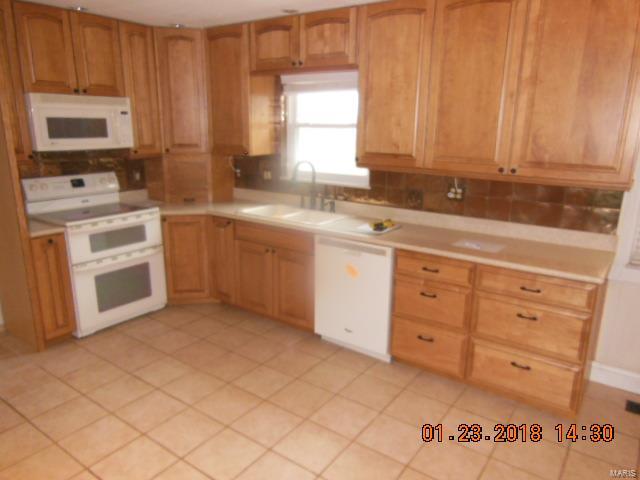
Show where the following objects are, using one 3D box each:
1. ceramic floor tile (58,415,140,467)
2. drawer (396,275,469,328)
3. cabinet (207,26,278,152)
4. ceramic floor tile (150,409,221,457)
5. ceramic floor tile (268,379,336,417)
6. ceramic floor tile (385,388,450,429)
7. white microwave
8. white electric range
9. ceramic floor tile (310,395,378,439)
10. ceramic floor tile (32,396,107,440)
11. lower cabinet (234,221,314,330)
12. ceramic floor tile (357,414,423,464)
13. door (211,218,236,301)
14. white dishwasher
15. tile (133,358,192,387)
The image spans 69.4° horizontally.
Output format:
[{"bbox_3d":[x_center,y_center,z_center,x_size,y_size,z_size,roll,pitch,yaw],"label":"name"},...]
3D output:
[{"bbox_3d":[-1.148,1.045,2.423,0.302,0.012,0.302,11,17,34],"label":"ceramic floor tile"},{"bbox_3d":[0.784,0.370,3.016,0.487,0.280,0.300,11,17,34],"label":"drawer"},{"bbox_3d":[-0.689,-1.297,4.095,0.508,1.053,0.323,11,17,34],"label":"cabinet"},{"bbox_3d":[-0.729,1.044,2.525,0.307,0.010,0.307,11,17,34],"label":"ceramic floor tile"},{"bbox_3d":[-0.114,0.971,2.841,0.307,0.010,0.307,11,17,34],"label":"ceramic floor tile"},{"bbox_3d":[0.568,0.994,2.700,0.303,0.010,0.303,11,17,34],"label":"ceramic floor tile"},{"bbox_3d":[-1.898,-0.898,3.542,0.400,0.387,0.757,10,17,32],"label":"white microwave"},{"bbox_3d":[-1.804,0.088,3.757,0.680,1.165,0.759,11,17,34],"label":"white electric range"},{"bbox_3d":[0.139,1.018,2.666,0.307,0.010,0.307,11,17,34],"label":"ceramic floor tile"},{"bbox_3d":[-1.416,1.010,2.629,0.307,0.010,0.307,11,17,34],"label":"ceramic floor tile"},{"bbox_3d":[-0.199,0.239,3.906,0.870,0.835,0.620,11,17,34],"label":"lower cabinet"},{"bbox_3d":[0.396,1.069,2.490,0.306,0.010,0.306,11,17,34],"label":"ceramic floor tile"},{"bbox_3d":[-0.841,0.172,3.961,0.270,0.720,0.020,11,17,34],"label":"door"},{"bbox_3d":[0.387,0.357,3.551,0.619,0.843,0.603,10,17,33],"label":"white dishwasher"},{"bbox_3d":[-1.054,0.892,3.126,0.306,0.010,0.306,11,17,34],"label":"tile"}]

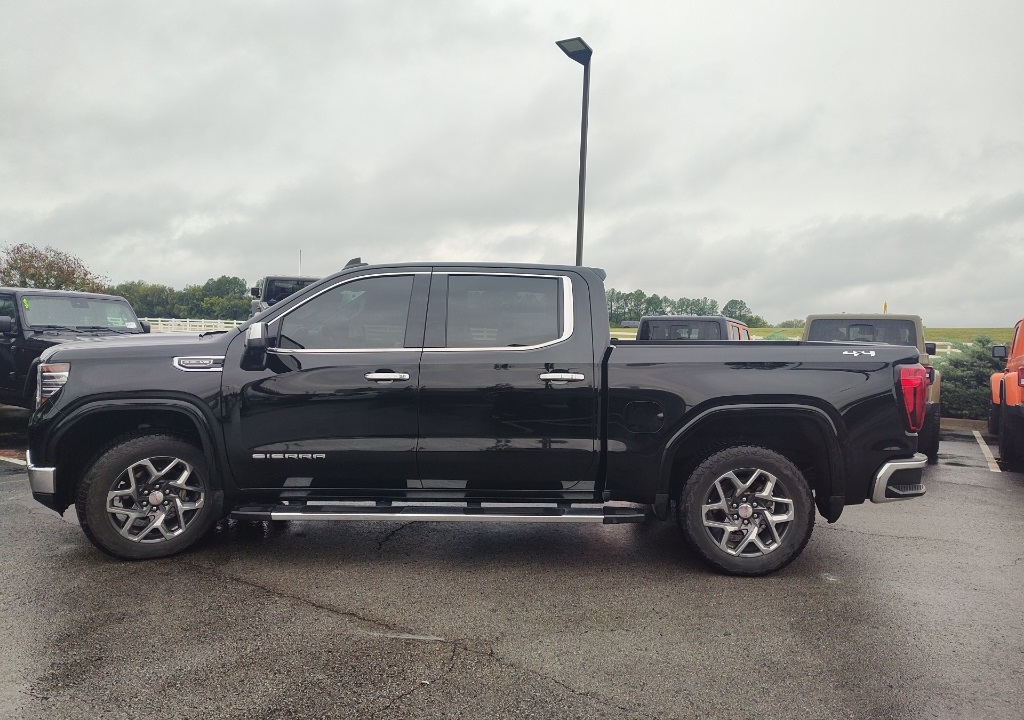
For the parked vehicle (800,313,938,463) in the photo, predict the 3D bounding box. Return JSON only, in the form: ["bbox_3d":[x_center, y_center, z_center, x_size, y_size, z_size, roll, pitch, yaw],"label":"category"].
[{"bbox_3d":[5.239,0.302,10.234,1.900,1.890,5.450,2,2,28],"label":"parked vehicle"}]

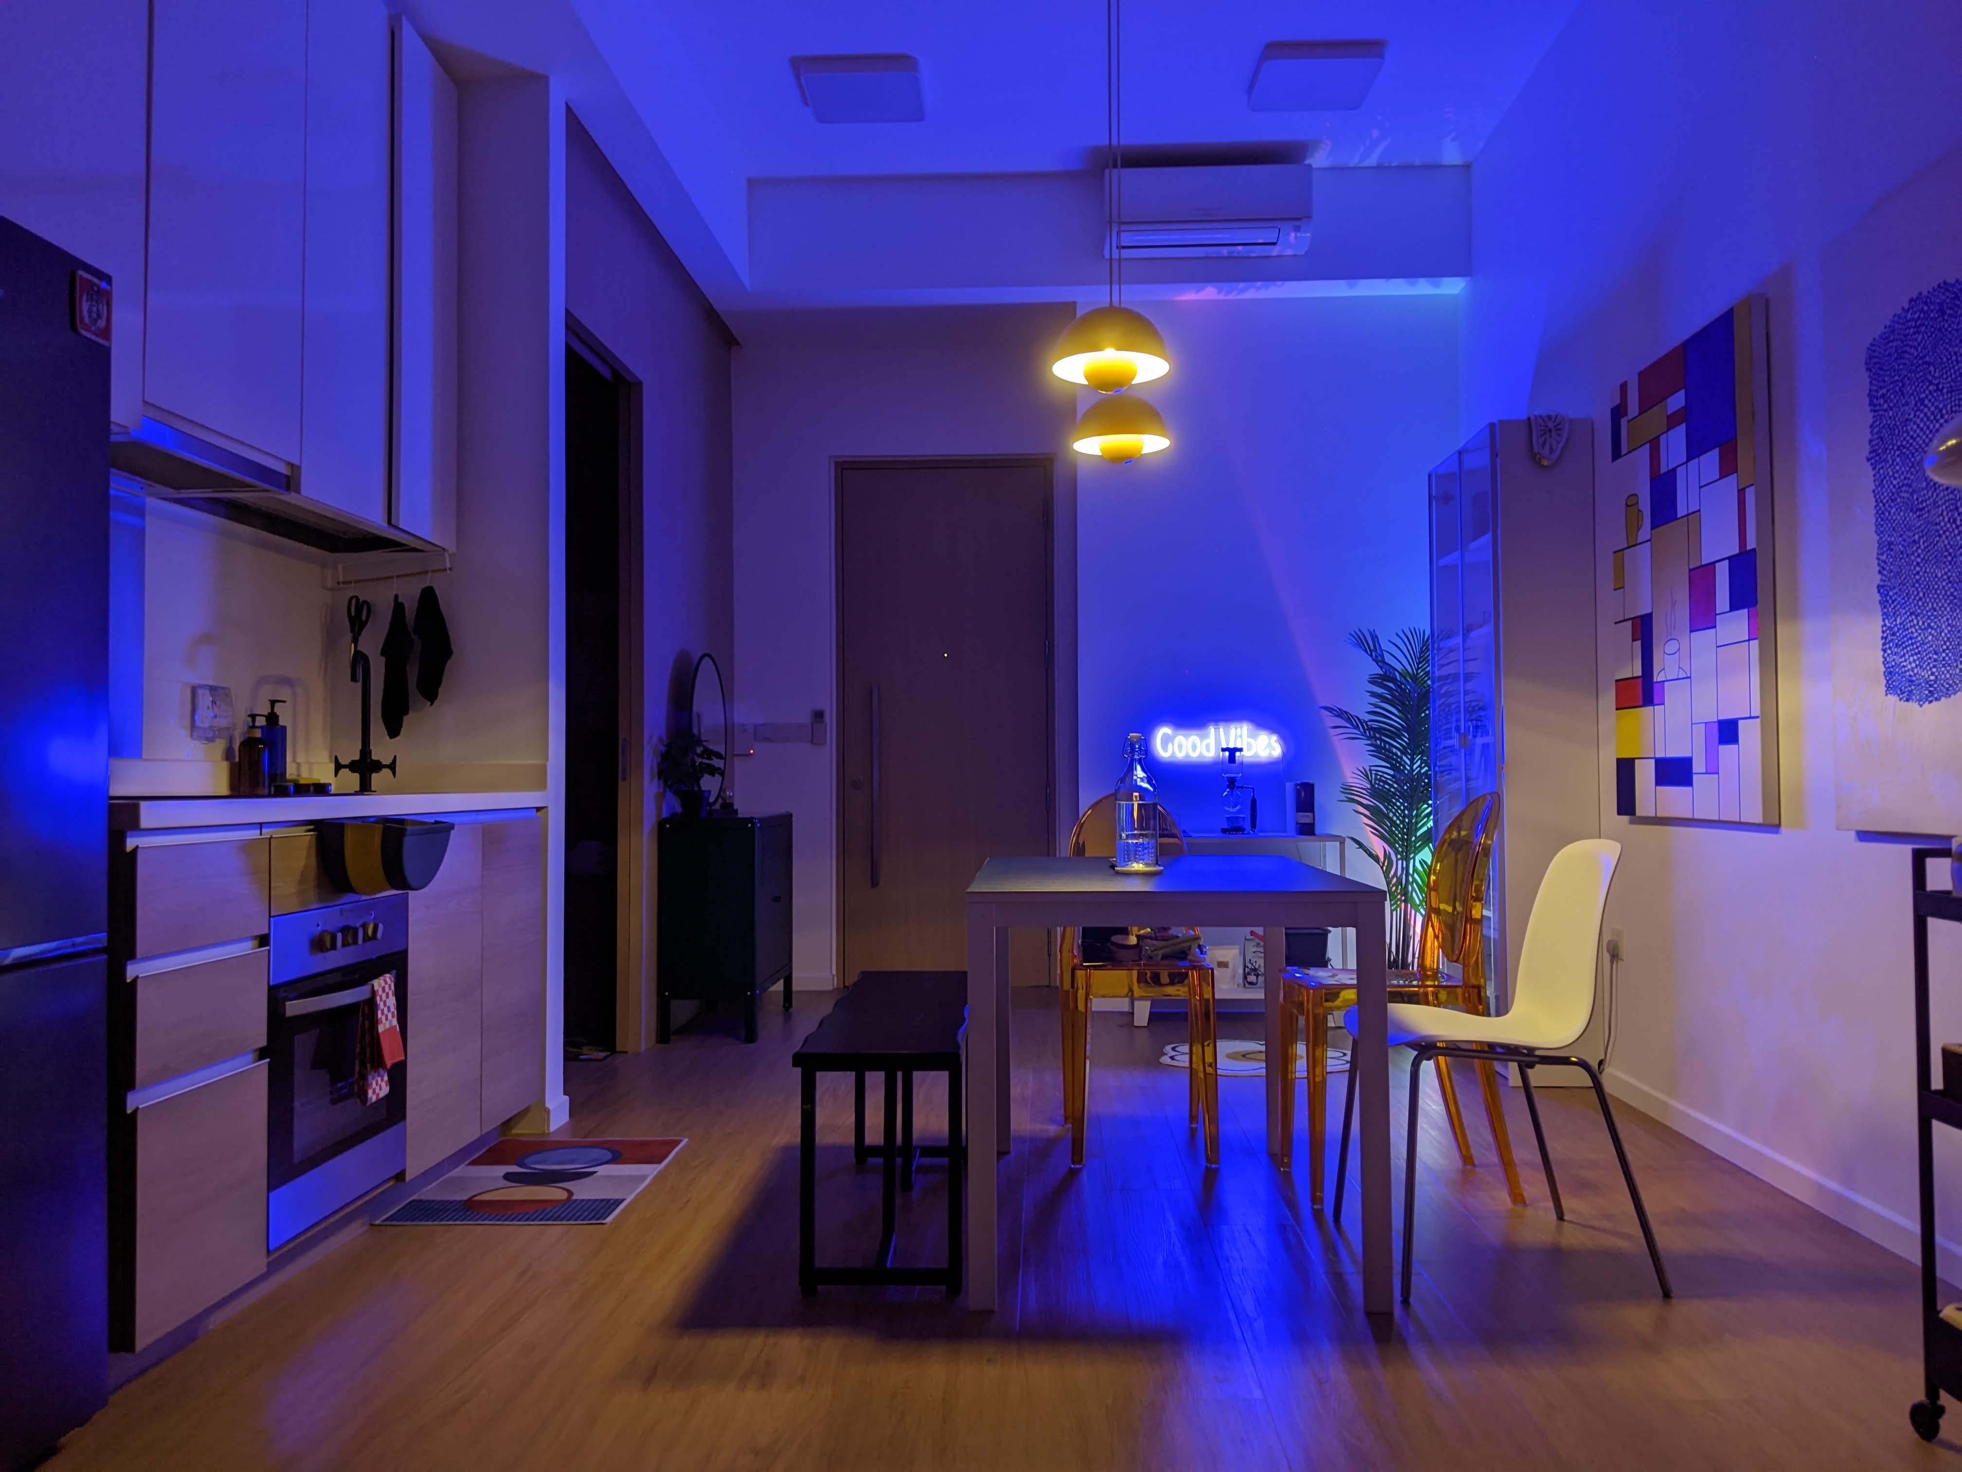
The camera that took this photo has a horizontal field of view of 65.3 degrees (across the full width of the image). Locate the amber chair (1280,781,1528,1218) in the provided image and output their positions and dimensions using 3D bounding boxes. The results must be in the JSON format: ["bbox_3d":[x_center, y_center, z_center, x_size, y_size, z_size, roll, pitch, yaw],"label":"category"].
[{"bbox_3d":[0.965,0.588,3.546,0.505,0.905,0.380,0,-2,-3],"label":"amber chair"}]

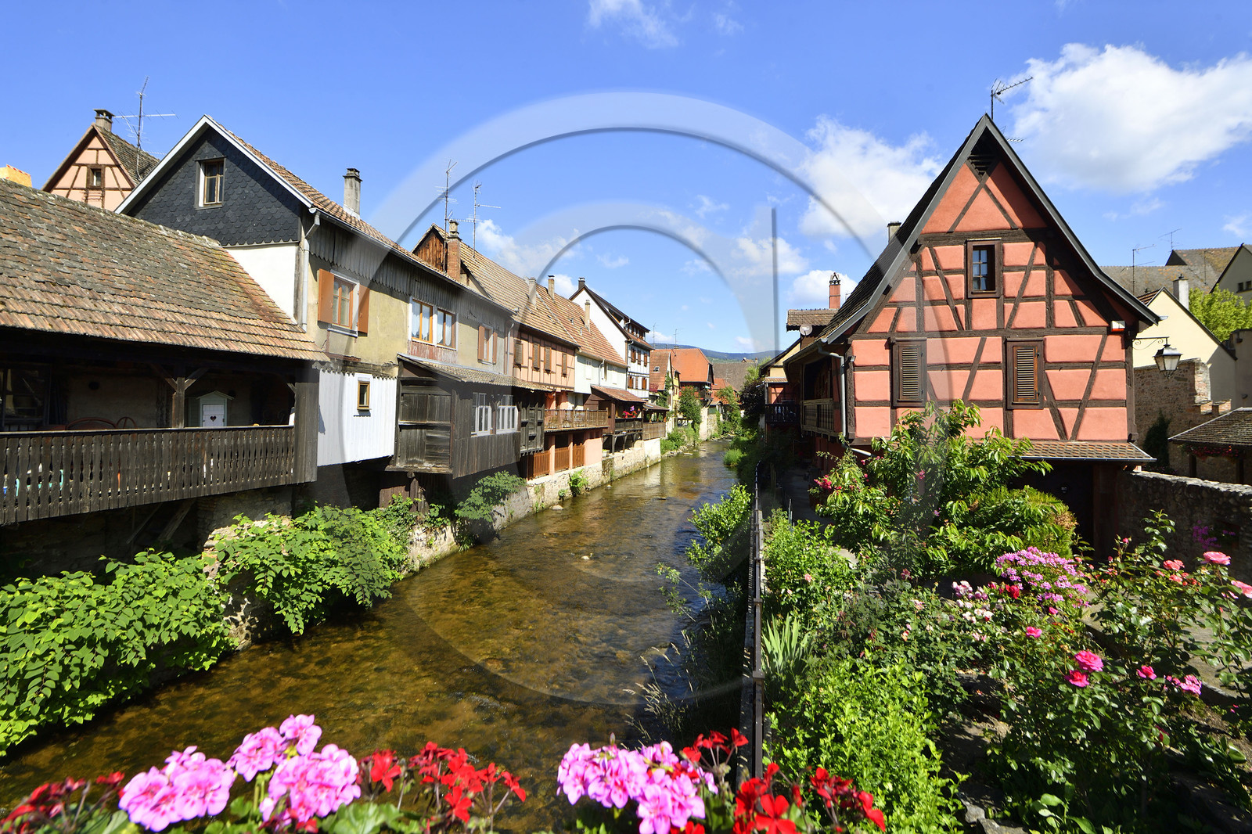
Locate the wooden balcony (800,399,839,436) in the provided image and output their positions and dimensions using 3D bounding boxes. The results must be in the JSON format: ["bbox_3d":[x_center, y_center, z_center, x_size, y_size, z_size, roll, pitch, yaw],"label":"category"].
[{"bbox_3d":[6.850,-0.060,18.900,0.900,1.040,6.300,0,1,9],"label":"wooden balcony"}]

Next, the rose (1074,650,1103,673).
[{"bbox_3d":[1.955,1.030,2.350,0.100,0.070,0.100,0,-1,37],"label":"rose"}]

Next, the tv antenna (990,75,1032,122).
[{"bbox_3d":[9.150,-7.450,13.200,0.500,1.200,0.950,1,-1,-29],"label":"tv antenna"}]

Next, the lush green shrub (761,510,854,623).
[{"bbox_3d":[3.200,2.550,9.800,1.550,1.550,1.500,0,1,12],"label":"lush green shrub"}]

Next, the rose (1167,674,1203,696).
[{"bbox_3d":[3.320,1.590,3.300,0.120,0.090,0.165,-1,1,-45],"label":"rose"}]

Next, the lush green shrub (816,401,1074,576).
[{"bbox_3d":[6.150,1.450,11.000,4.300,3.400,2.900,0,1,9],"label":"lush green shrub"}]

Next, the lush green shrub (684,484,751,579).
[{"bbox_3d":[1.930,2.400,11.700,1.400,1.900,1.500,0,1,12],"label":"lush green shrub"}]

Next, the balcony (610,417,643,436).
[{"bbox_3d":[-0.480,0.720,42.000,1.500,1.150,7.800,0,0,17],"label":"balcony"}]

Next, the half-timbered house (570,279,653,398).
[{"bbox_3d":[-2.900,-6.000,55.500,9.300,13.500,8.200,0,0,18],"label":"half-timbered house"}]

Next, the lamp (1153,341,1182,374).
[{"bbox_3d":[12.580,-1.385,12.900,0.360,0.750,0.360,0,1,12],"label":"lamp"}]

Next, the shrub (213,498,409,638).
[{"bbox_3d":[-6.400,3.050,12.200,1.500,2.100,4.400,0,1,16],"label":"shrub"}]

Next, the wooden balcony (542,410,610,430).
[{"bbox_3d":[-3.050,0.160,32.000,1.100,1.060,8.400,0,1,20],"label":"wooden balcony"}]

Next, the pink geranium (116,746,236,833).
[{"bbox_3d":[-0.580,0.482,0.720,0.125,0.100,0.115,0,0,0],"label":"pink geranium"}]

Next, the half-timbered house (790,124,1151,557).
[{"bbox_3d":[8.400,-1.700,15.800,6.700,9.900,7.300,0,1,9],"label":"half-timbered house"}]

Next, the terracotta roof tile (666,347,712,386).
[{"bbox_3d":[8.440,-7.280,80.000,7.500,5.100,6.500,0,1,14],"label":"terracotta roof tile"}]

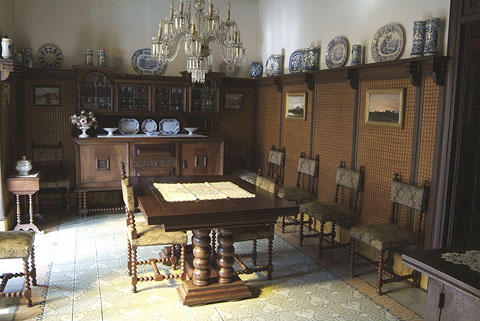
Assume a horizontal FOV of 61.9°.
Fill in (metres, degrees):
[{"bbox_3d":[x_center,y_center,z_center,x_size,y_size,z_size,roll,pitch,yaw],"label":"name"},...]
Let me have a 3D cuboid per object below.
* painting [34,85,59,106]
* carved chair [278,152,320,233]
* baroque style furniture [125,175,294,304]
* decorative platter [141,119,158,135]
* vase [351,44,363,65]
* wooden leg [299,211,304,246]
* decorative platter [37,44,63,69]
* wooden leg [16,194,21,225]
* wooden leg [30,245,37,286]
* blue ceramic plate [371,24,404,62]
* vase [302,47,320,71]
[{"bbox_3d":[-2.616,-0.873,5.462,0.325,0.280,0.035,-1,8,-21],"label":"painting"},{"bbox_3d":[0.652,0.388,5.021,0.475,0.925,0.405,-1,8,-21],"label":"carved chair"},{"bbox_3d":[-0.364,0.650,3.680,1.160,0.780,1.500,-2,8,-21],"label":"baroque style furniture"},{"bbox_3d":[-1.377,-0.512,6.104,0.240,0.240,0.035,-1,-3,-21],"label":"decorative platter"},{"bbox_3d":[1.242,-1.112,4.239,0.105,0.230,0.105,-1,9,-21],"label":"vase"},{"bbox_3d":[0.680,0.754,4.461,0.048,0.410,0.048,-2,8,-21],"label":"wooden leg"},{"bbox_3d":[-2.660,-1.453,5.624,0.335,0.335,0.035,-1,0,-18],"label":"decorative platter"},{"bbox_3d":[-2.545,0.558,4.618,0.045,0.365,0.045,-1,9,-21],"label":"wooden leg"},{"bbox_3d":[-1.756,0.881,3.418,0.045,0.375,0.045,-1,9,-21],"label":"wooden leg"},{"bbox_3d":[1.338,-1.056,3.647,0.050,0.315,0.430,7,5,-22],"label":"blue ceramic plate"},{"bbox_3d":[0.906,-1.273,5.080,0.175,0.300,0.175,-1,9,-21],"label":"vase"}]

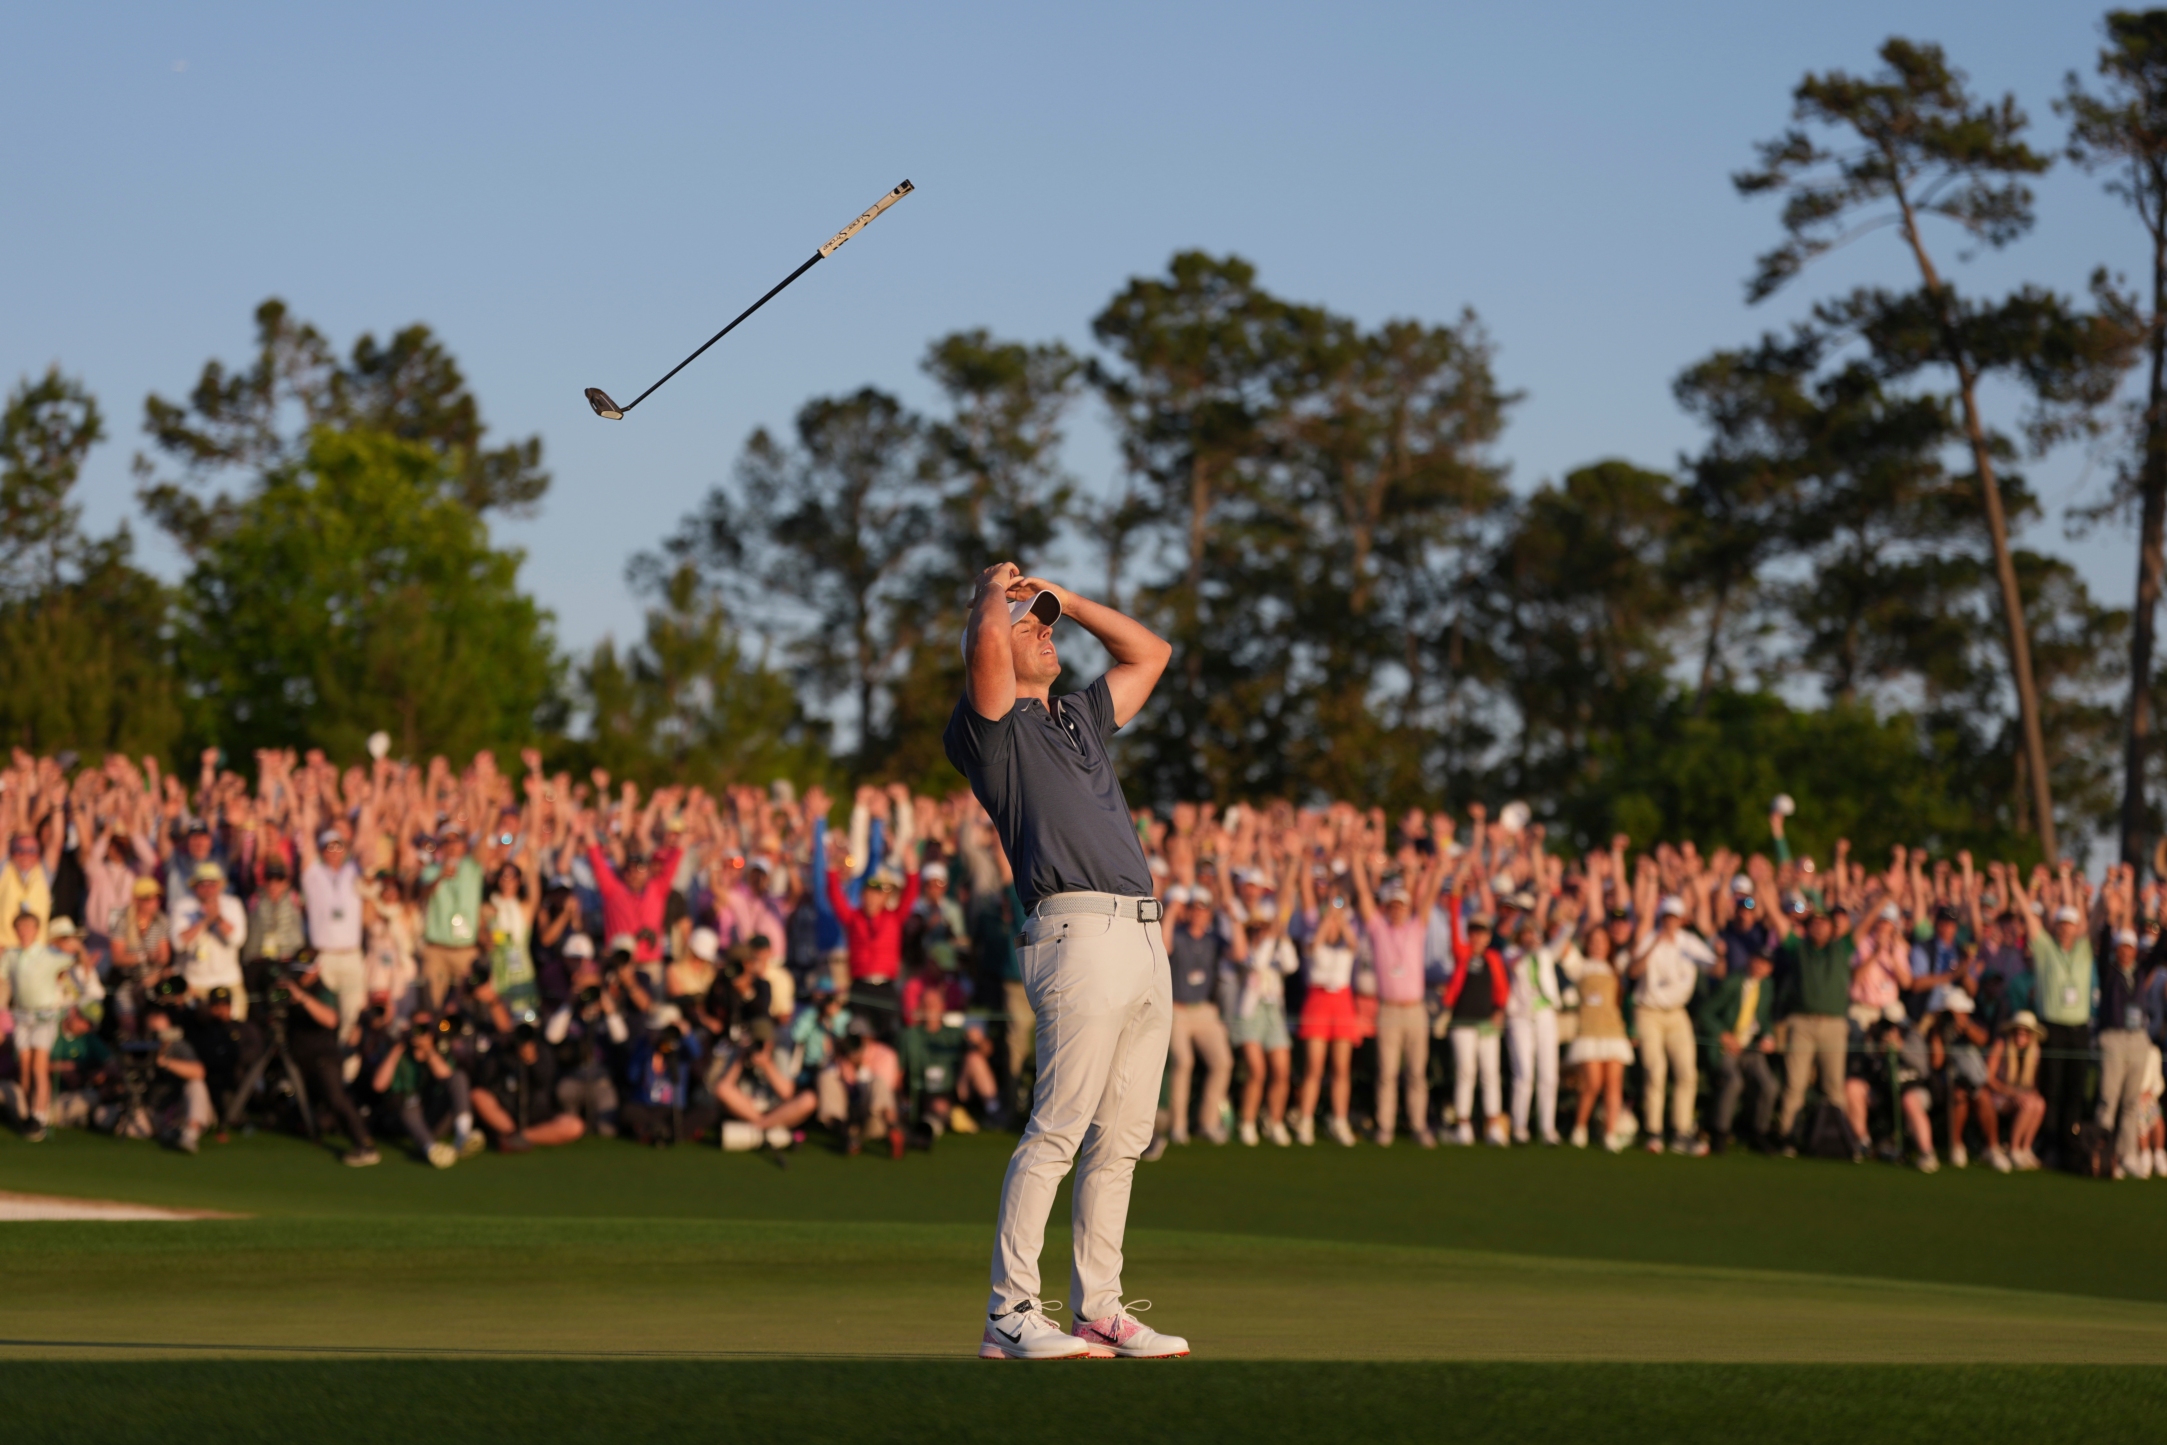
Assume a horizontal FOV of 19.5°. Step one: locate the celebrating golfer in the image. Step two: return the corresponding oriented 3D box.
[{"bbox_3d":[-0.039,0.529,14.000,0.480,1.760,0.580,-2,-3,31],"label":"celebrating golfer"}]

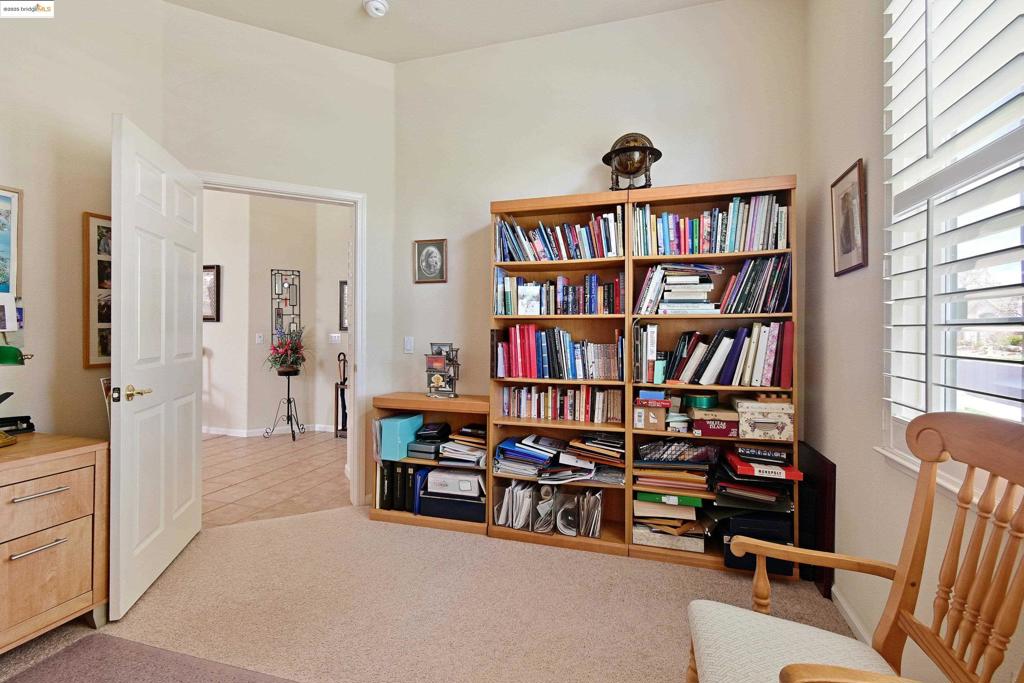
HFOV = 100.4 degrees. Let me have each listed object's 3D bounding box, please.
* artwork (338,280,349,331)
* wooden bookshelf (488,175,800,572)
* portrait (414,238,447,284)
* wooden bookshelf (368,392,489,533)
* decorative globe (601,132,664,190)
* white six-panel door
[{"bbox_3d":[-1.728,-0.395,4.703,0.398,0.555,0.030,0,1,16],"label":"artwork"},{"bbox_3d":[0.649,0.159,2.356,1.530,1.897,0.290,0,1,16],"label":"wooden bookshelf"},{"bbox_3d":[-0.539,-0.531,2.855,0.237,0.286,0.020,0,1,16],"label":"portrait"},{"bbox_3d":[-0.456,0.723,2.671,0.767,0.749,0.290,0,1,16],"label":"wooden bookshelf"},{"bbox_3d":[0.659,-0.965,2.335,0.316,0.352,0.316,0,1,16],"label":"decorative globe"},{"bbox_3d":[-1.693,0.089,2.082,0.038,2.020,0.786,0,1,-17],"label":"white six-panel door"}]

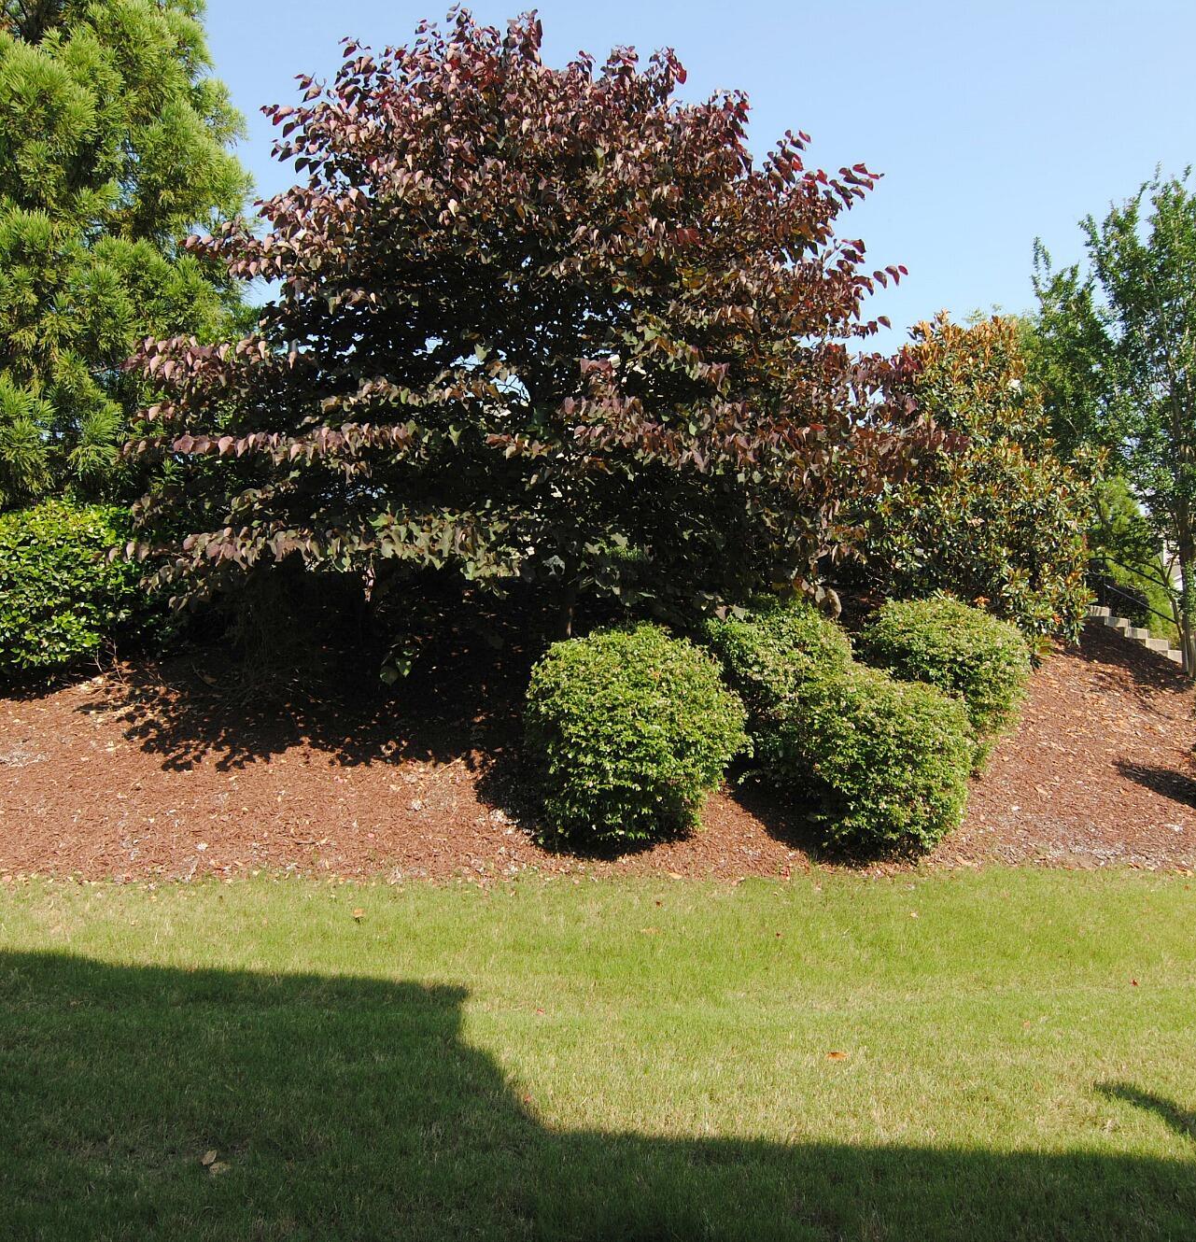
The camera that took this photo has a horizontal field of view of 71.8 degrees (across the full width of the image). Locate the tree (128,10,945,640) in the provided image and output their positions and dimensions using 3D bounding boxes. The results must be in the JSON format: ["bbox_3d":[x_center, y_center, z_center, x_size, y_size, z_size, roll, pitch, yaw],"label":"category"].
[{"bbox_3d":[-0.500,-2.450,7.000,6.300,5.400,5.300,0,-2,0],"label":"tree"}]

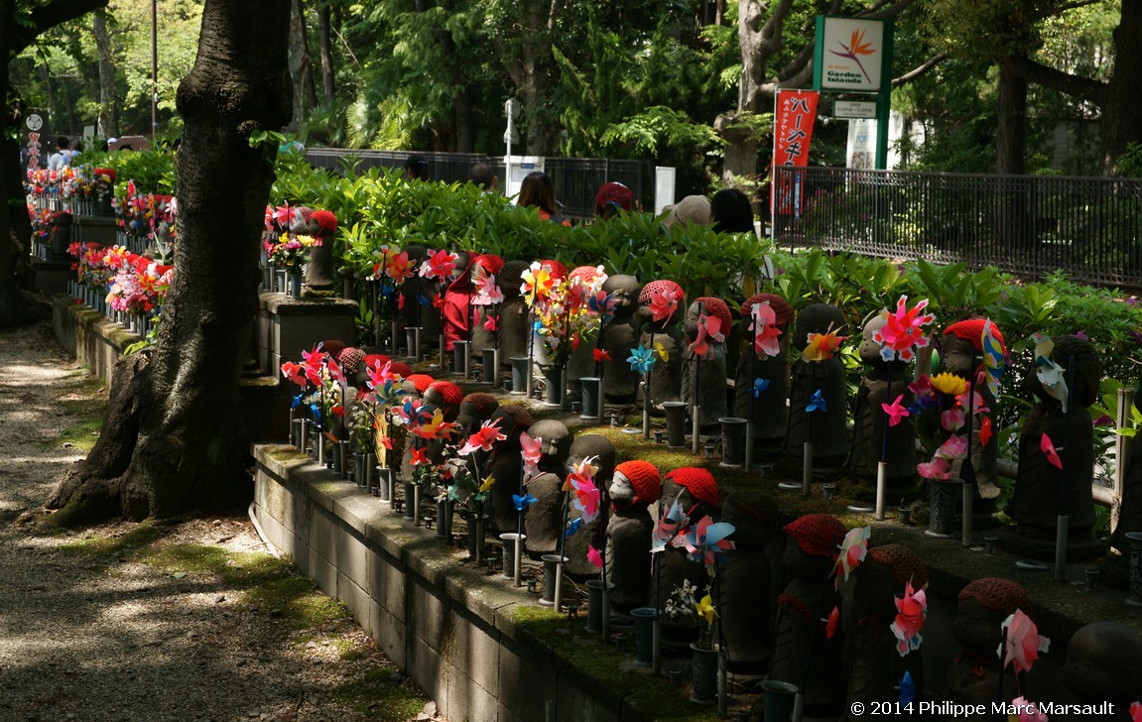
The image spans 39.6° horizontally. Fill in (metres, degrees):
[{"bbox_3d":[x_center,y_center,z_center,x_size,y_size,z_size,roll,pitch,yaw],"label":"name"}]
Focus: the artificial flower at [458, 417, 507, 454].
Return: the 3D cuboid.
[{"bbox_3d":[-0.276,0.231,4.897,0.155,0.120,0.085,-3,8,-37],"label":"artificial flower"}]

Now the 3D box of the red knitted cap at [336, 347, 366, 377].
[{"bbox_3d":[-0.956,0.002,6.900,0.135,0.110,0.135,0,7,0],"label":"red knitted cap"}]

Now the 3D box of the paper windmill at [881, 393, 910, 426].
[{"bbox_3d":[0.786,0.119,3.840,0.085,0.086,0.035,-2,7,-29],"label":"paper windmill"}]

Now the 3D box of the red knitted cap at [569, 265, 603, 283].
[{"bbox_3d":[0.058,-0.295,5.650,0.140,0.105,0.140,0,7,0],"label":"red knitted cap"}]

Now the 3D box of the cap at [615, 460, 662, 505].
[{"bbox_3d":[0.185,0.333,4.340,0.125,0.115,0.128,1,6,0],"label":"cap"}]

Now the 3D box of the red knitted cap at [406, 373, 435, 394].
[{"bbox_3d":[-0.574,0.093,6.100,0.128,0.100,0.128,0,7,0],"label":"red knitted cap"}]

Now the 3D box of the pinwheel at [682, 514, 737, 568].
[{"bbox_3d":[0.303,0.408,3.550,0.128,0.128,0.045,2,7,14],"label":"pinwheel"}]

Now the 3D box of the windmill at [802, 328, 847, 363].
[{"bbox_3d":[0.665,-0.043,4.170,0.120,0.100,0.055,0,6,-13],"label":"windmill"}]

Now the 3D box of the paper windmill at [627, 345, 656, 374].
[{"bbox_3d":[0.209,-0.003,4.700,0.086,0.086,0.032,1,7,12],"label":"paper windmill"}]

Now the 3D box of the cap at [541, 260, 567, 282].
[{"bbox_3d":[-0.073,-0.363,6.480,0.130,0.100,0.130,1,6,0],"label":"cap"}]

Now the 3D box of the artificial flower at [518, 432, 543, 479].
[{"bbox_3d":[-0.117,0.274,4.634,0.050,0.135,0.130,5,7,25],"label":"artificial flower"}]

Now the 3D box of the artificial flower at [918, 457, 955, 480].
[{"bbox_3d":[0.796,0.235,3.460,0.080,0.052,0.070,4,8,30],"label":"artificial flower"}]

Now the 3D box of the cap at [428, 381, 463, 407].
[{"bbox_3d":[-0.480,0.128,6.096,0.138,0.100,0.142,2,6,0],"label":"cap"}]

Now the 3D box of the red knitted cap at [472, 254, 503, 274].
[{"bbox_3d":[-0.367,-0.427,7.036,0.138,0.097,0.142,2,6,0],"label":"red knitted cap"}]

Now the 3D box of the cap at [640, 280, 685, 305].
[{"bbox_3d":[0.316,-0.235,5.490,0.152,0.088,0.145,1,6,0],"label":"cap"}]

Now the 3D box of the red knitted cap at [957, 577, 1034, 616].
[{"bbox_3d":[0.856,0.478,3.191,0.143,0.095,0.148,2,6,0],"label":"red knitted cap"}]

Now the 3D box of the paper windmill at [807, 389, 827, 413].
[{"bbox_3d":[0.651,0.106,4.200,0.058,0.062,0.030,0,6,-13],"label":"paper windmill"}]

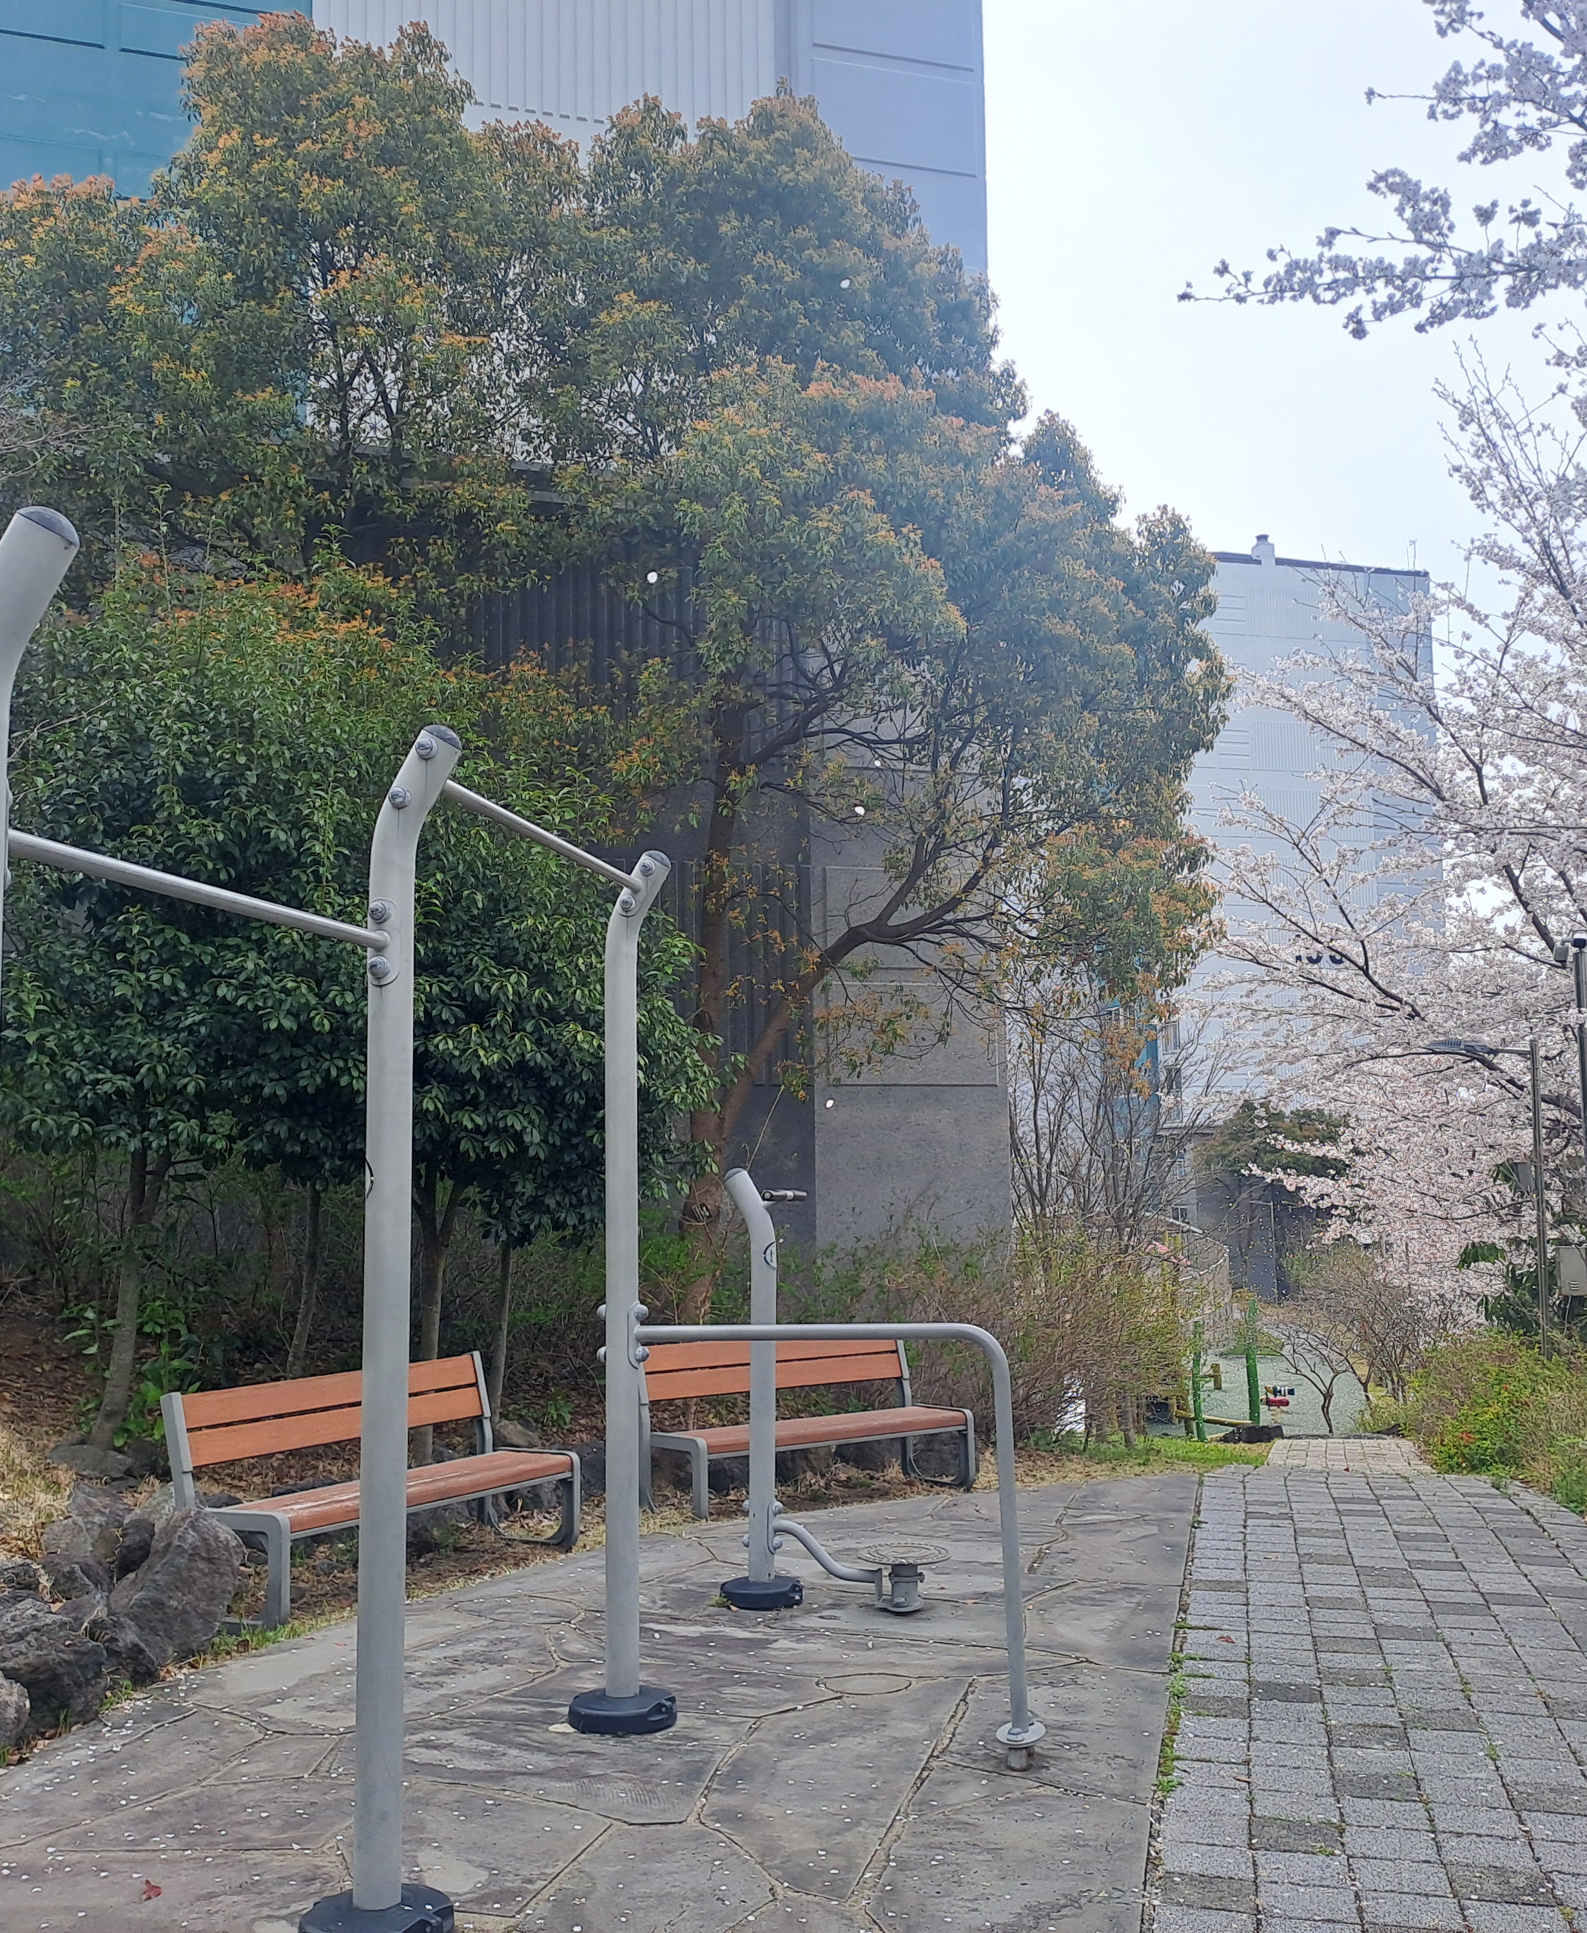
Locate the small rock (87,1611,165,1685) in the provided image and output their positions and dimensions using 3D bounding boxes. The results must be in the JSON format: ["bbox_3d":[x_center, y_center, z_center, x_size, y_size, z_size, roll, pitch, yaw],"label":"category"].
[{"bbox_3d":[-2.050,2.093,5.700,0.240,0.230,0.240,-1,-5,8],"label":"small rock"}]

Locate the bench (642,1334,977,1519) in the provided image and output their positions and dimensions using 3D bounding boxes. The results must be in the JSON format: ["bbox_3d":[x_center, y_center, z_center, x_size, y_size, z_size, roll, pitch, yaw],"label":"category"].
[{"bbox_3d":[0.090,2.218,9.173,1.530,0.750,0.600,3,-6,-33],"label":"bench"}]

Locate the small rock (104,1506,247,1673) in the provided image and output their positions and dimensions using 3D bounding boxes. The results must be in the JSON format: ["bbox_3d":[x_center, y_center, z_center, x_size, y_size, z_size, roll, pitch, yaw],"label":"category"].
[{"bbox_3d":[-1.970,1.982,5.950,0.400,0.460,0.350,3,-7,-30],"label":"small rock"}]

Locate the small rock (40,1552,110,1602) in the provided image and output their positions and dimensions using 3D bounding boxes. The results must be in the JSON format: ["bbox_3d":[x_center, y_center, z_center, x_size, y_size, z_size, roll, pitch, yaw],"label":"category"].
[{"bbox_3d":[-2.259,1.918,5.850,0.200,0.140,0.180,3,-7,-30],"label":"small rock"}]

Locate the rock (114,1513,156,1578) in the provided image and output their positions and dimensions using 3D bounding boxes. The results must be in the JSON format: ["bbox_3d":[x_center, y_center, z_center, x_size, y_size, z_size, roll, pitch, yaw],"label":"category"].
[{"bbox_3d":[-2.197,1.928,6.200,0.150,0.220,0.190,-1,-5,8],"label":"rock"}]

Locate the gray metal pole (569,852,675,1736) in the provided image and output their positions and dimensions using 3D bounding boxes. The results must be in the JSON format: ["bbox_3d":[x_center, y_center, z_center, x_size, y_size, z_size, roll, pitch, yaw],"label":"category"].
[{"bbox_3d":[-0.492,0.898,5.347,0.310,2.448,0.310,0,-5,0],"label":"gray metal pole"}]

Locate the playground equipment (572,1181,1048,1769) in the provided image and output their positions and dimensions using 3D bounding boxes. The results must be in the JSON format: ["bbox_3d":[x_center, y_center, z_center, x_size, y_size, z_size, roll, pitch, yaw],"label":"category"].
[{"bbox_3d":[0.249,1.452,5.928,1.320,1.563,1.780,-2,-5,16],"label":"playground equipment"}]

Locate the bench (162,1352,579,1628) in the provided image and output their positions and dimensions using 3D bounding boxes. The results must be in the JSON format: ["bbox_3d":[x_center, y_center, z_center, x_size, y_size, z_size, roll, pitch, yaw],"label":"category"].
[{"bbox_3d":[-1.586,1.990,7.297,0.580,0.770,1.580,-4,-7,33],"label":"bench"}]

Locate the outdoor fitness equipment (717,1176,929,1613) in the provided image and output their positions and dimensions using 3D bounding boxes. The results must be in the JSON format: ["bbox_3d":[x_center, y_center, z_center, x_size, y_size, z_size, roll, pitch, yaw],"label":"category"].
[{"bbox_3d":[0.129,1.557,6.906,0.840,1.550,0.360,-3,-6,24],"label":"outdoor fitness equipment"}]

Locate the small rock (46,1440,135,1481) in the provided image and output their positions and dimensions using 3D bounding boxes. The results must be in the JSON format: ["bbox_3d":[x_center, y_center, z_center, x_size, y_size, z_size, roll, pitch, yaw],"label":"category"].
[{"bbox_3d":[-2.836,1.992,7.500,0.330,0.150,0.260,3,-7,-30],"label":"small rock"}]

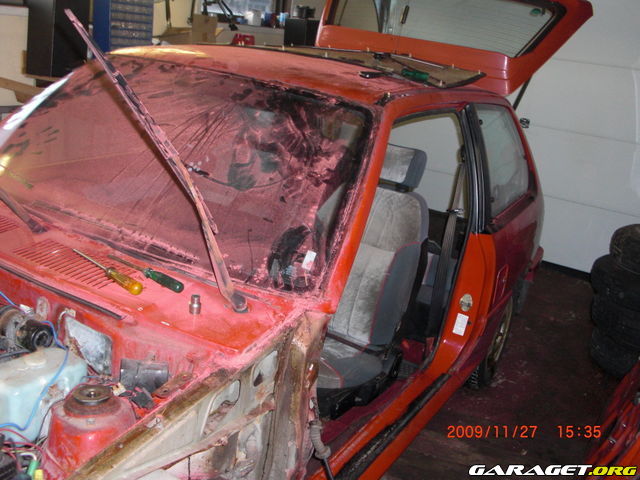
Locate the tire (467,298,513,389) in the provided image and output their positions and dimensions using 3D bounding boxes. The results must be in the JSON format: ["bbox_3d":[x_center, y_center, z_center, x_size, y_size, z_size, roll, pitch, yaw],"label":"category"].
[{"bbox_3d":[0.794,0.412,3.243,0.180,0.560,0.560,17,19,28],"label":"tire"}]

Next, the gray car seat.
[{"bbox_3d":[0.051,0.089,2.535,0.500,0.880,0.770,17,19,28],"label":"gray car seat"}]

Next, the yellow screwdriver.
[{"bbox_3d":[-0.488,0.065,1.507,0.031,0.031,0.285,-15,26,-42],"label":"yellow screwdriver"}]

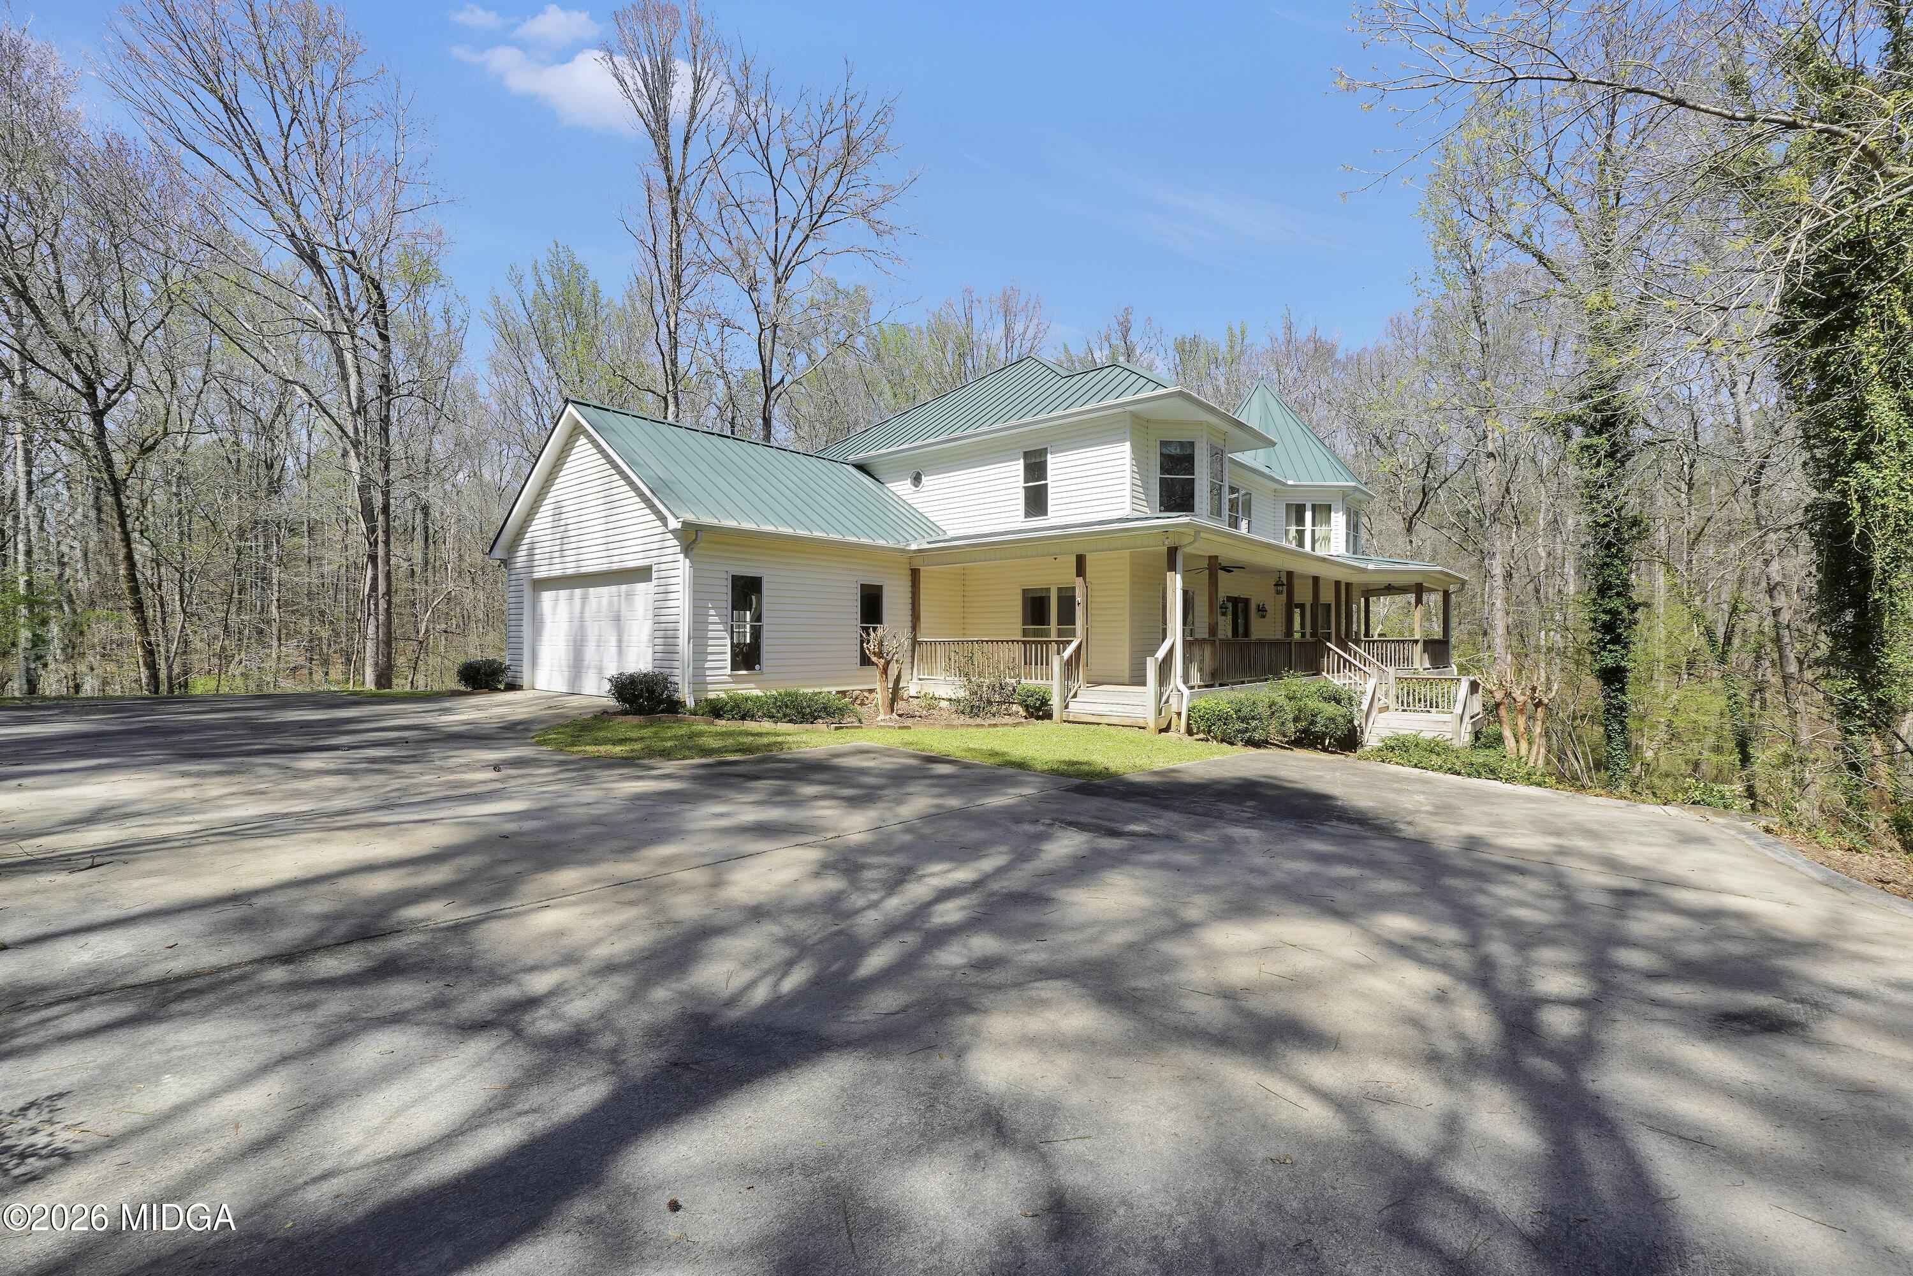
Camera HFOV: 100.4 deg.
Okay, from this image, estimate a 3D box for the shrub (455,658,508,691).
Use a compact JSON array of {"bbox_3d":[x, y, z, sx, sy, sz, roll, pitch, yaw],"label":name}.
[{"bbox_3d":[-10.464,0.802,17.600,1.150,0.760,1.100,-1,-1,40],"label":"shrub"}]

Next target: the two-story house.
[{"bbox_3d":[3.639,-3.594,22.876,16.230,10.640,25.910,-1,-1,40],"label":"two-story house"}]

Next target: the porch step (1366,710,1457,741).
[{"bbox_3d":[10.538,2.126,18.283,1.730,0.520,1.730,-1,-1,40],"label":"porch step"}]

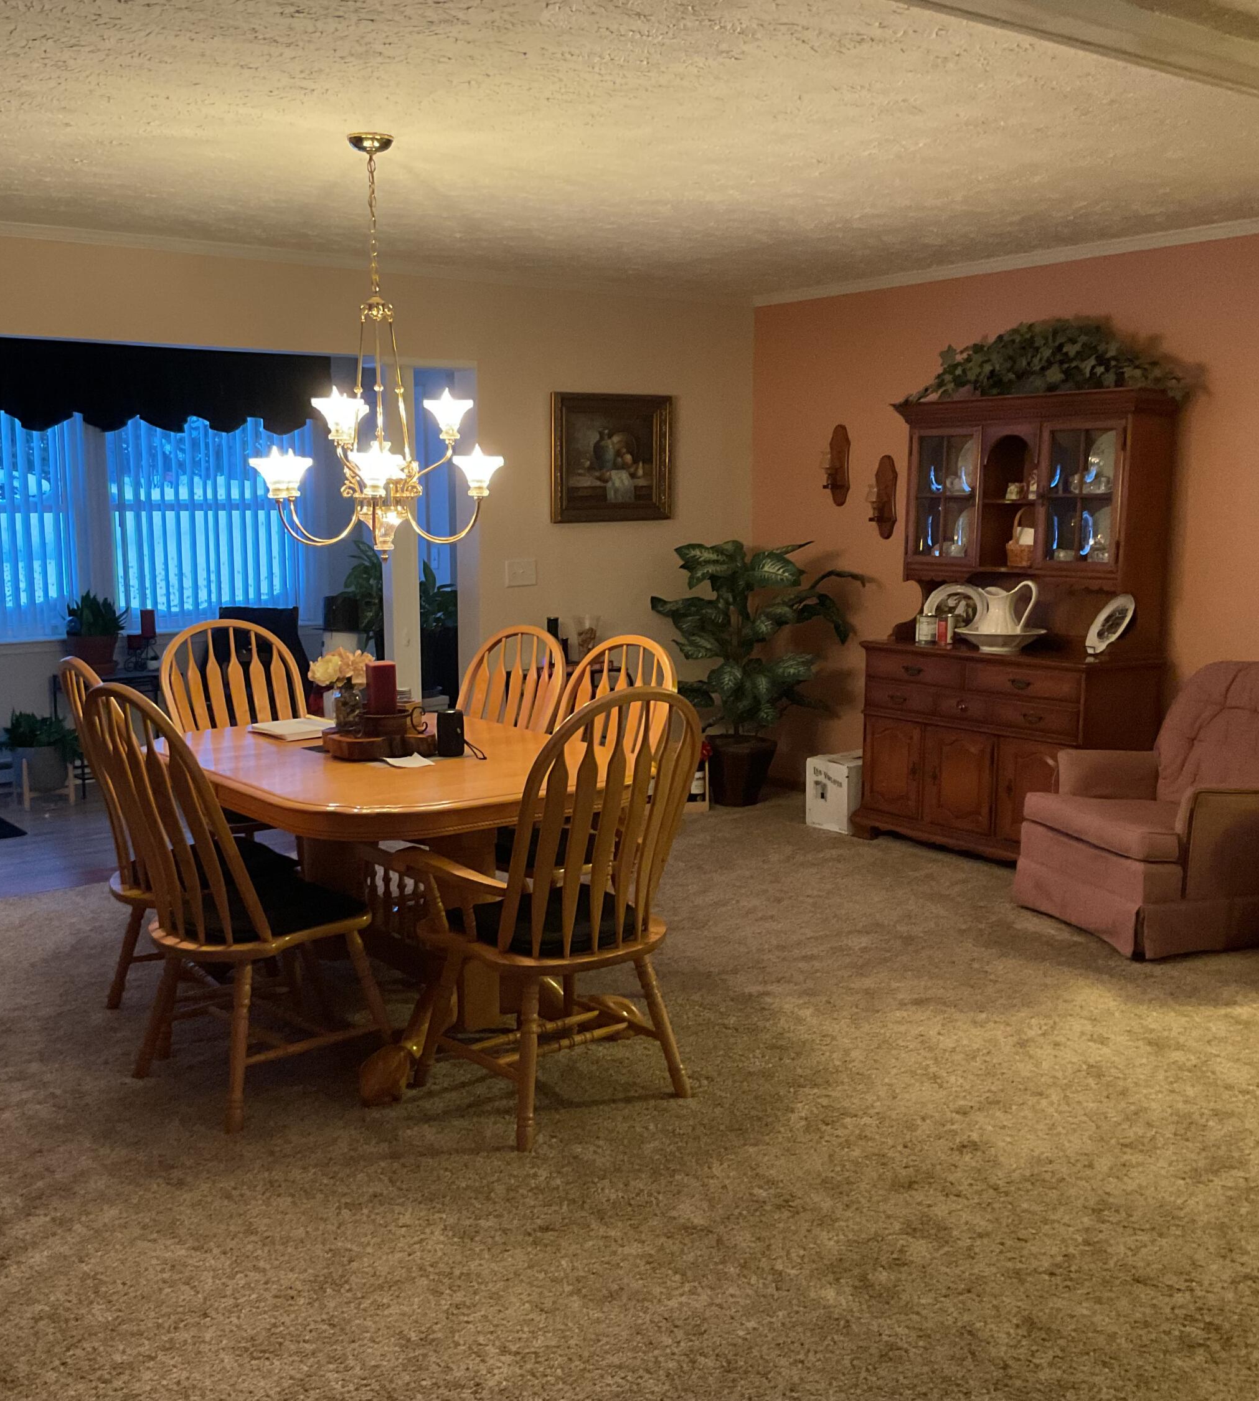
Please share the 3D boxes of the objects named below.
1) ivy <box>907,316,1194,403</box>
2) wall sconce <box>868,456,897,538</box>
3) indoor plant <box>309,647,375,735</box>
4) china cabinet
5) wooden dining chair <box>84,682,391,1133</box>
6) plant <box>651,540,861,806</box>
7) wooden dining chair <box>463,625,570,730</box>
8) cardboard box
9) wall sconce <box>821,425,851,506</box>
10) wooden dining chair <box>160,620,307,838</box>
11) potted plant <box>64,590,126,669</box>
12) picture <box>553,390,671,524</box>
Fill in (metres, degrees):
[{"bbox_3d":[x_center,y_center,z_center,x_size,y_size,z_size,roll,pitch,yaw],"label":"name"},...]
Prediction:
[{"bbox_3d":[1.631,-1.328,6.180,0.290,0.310,1.280,-6,9,-36],"label":"ivy"},{"bbox_3d":[1.133,-0.918,7.082,0.130,0.385,0.140,-6,9,-37],"label":"wall sconce"},{"bbox_3d":[-0.805,-0.035,4.422,0.175,0.250,0.185,0,7,0],"label":"indoor plant"},{"bbox_3d":[1.529,-0.283,6.325,0.500,1.845,1.200,-6,9,-37],"label":"china cabinet"},{"bbox_3d":[-0.958,0.450,3.884,0.660,1.050,0.520,-7,10,-43],"label":"wooden dining chair"},{"bbox_3d":[0.551,-0.120,7.399,0.840,1.240,0.840,-6,9,-36],"label":"plant"},{"bbox_3d":[-0.559,0.307,4.959,0.640,1.050,0.530,-7,10,-40],"label":"wooden dining chair"},{"bbox_3d":[1.015,0.407,6.993,0.350,0.300,0.267,-6,9,-36],"label":"cardboard box"},{"bbox_3d":[0.940,-1.094,7.308,0.120,0.380,0.140,-6,9,-36],"label":"wall sconce"},{"bbox_3d":[-1.216,0.269,5.274,0.600,1.050,0.650,-6,9,-38],"label":"wooden dining chair"},{"bbox_3d":[-2.671,-0.347,7.830,0.330,0.410,0.310,-6,9,-37],"label":"potted plant"},{"bbox_3d":[-0.074,-1.127,7.289,0.675,0.583,0.040,-6,9,-36],"label":"picture"}]

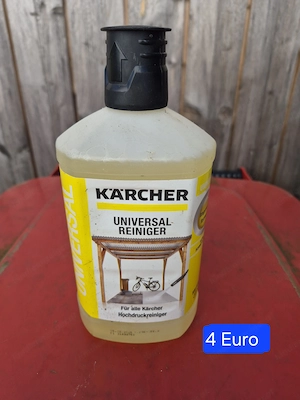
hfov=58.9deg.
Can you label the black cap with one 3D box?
[{"bbox_3d":[-0.008,-0.086,0.177,0.044,0.047,0.044,0,26,0],"label":"black cap"}]

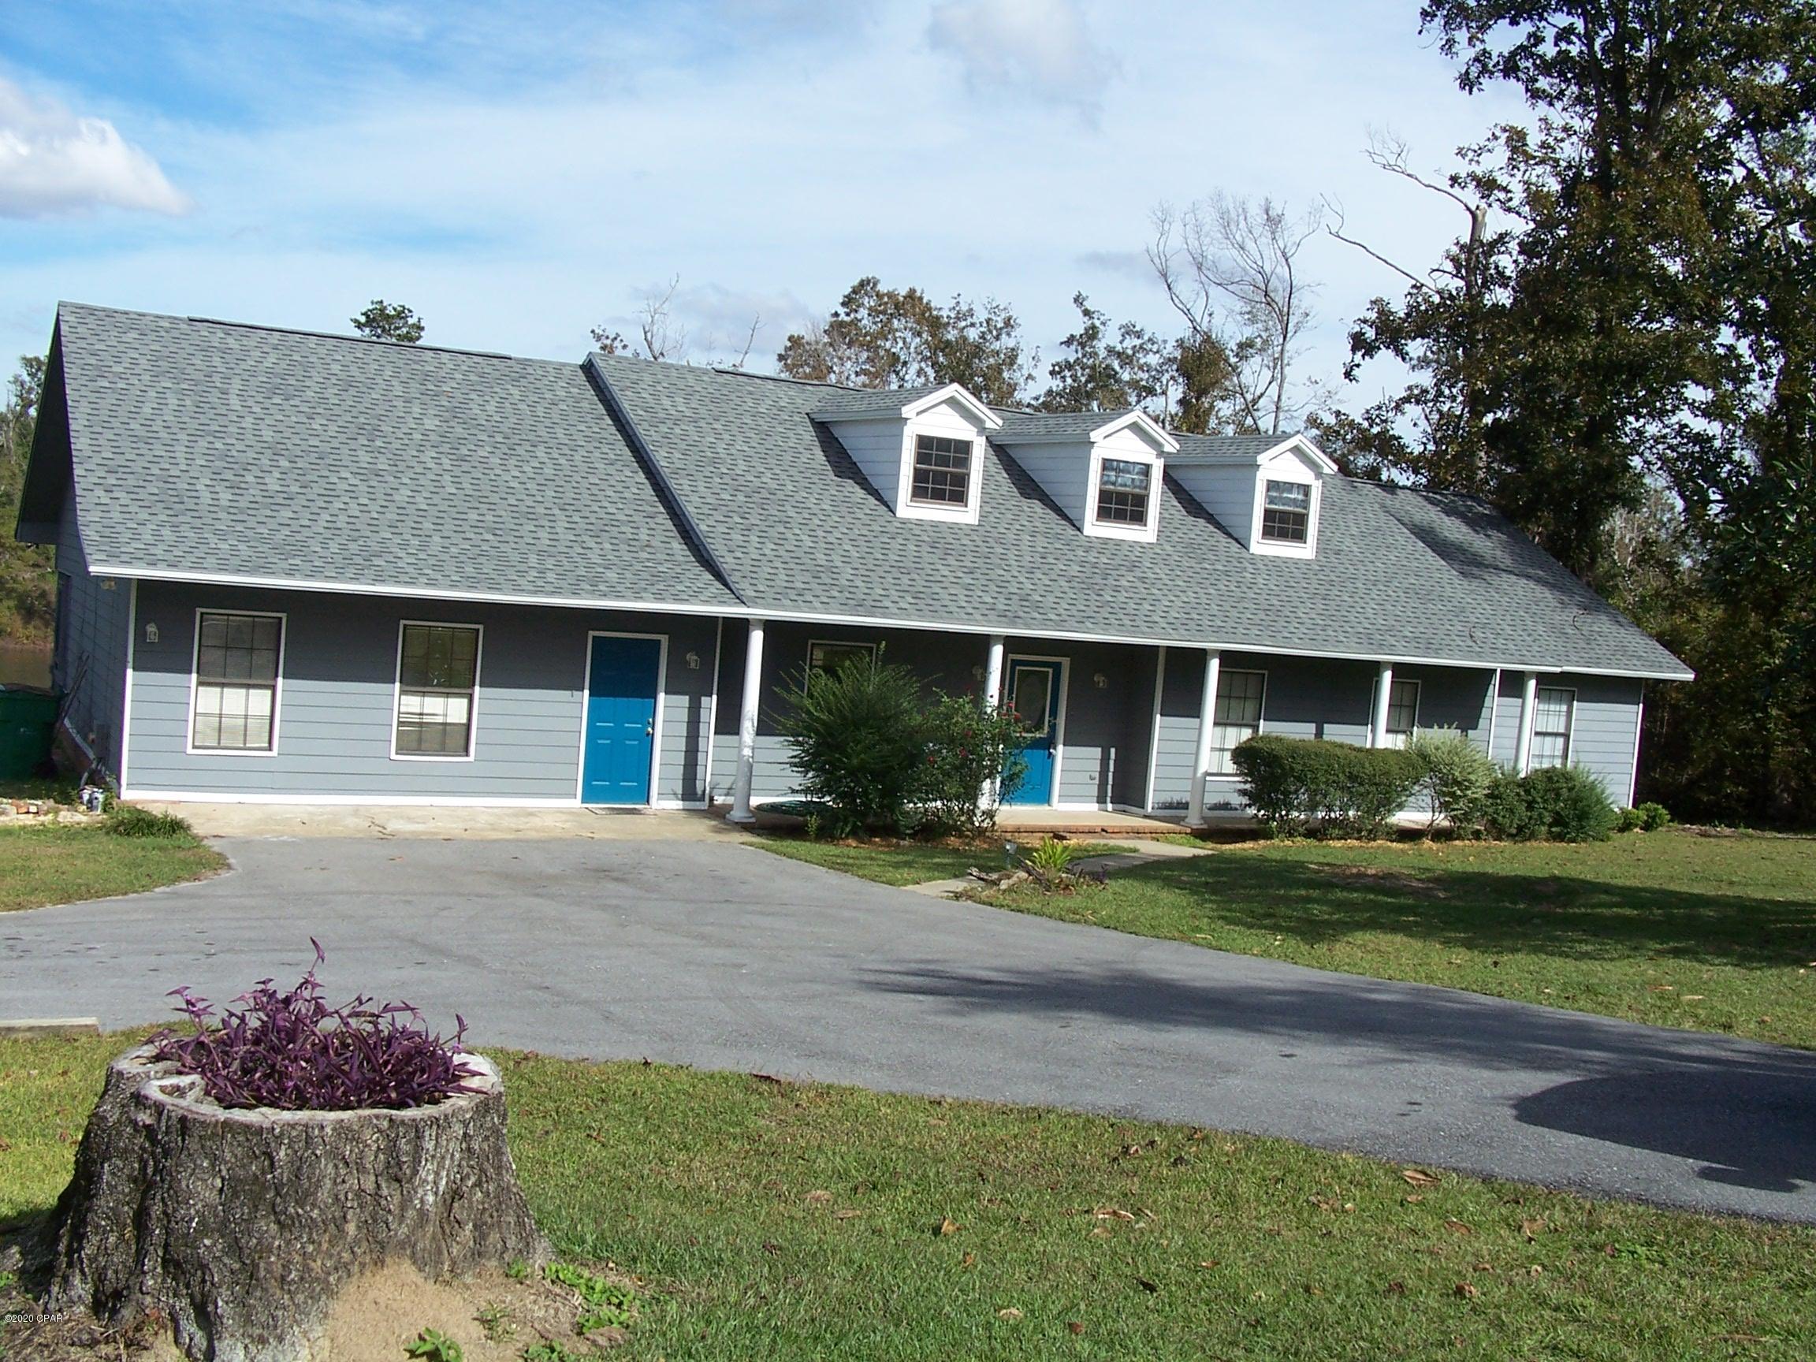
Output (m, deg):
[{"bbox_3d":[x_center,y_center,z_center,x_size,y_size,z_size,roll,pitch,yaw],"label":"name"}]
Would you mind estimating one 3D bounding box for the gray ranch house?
[{"bbox_3d":[-0.281,-1.488,29.073,24.301,5.878,11.413,3,4,-30],"label":"gray ranch house"}]

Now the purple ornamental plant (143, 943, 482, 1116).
[{"bbox_3d":[-1.326,0.734,4.100,0.720,0.290,0.600,4,3,-17],"label":"purple ornamental plant"}]

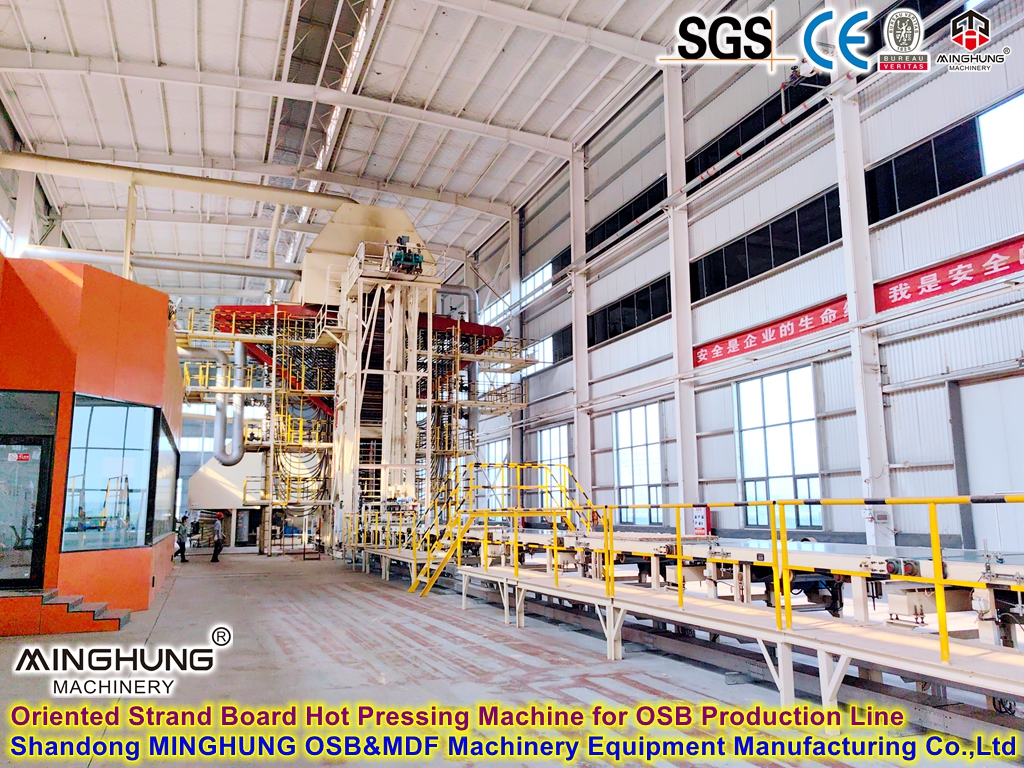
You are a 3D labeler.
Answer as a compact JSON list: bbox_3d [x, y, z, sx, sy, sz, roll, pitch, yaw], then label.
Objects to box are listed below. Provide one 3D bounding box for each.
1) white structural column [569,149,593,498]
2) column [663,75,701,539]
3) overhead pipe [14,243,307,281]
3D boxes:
[{"bbox_3d":[2.969,-1.598,34.295,0.560,17.440,0.270,3,-10,-21],"label":"white structural column"},{"bbox_3d":[6.107,-2.997,28.565,0.620,18.330,0.330,3,-10,-21],"label":"column"},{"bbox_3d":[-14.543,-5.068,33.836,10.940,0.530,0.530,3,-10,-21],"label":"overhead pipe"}]

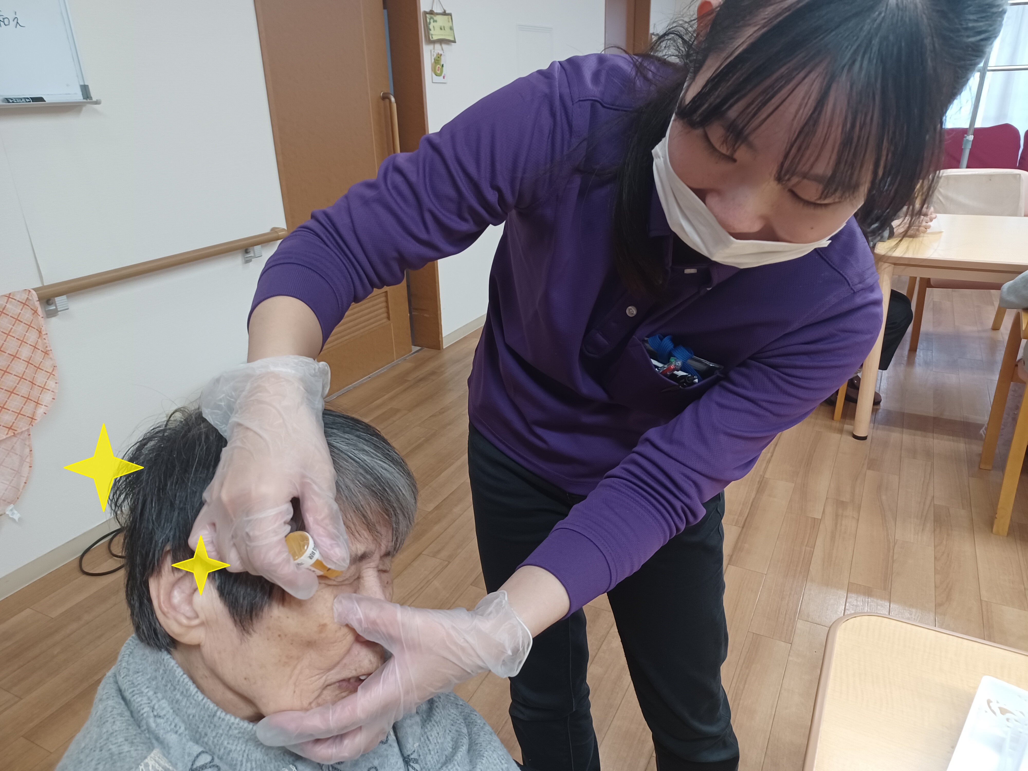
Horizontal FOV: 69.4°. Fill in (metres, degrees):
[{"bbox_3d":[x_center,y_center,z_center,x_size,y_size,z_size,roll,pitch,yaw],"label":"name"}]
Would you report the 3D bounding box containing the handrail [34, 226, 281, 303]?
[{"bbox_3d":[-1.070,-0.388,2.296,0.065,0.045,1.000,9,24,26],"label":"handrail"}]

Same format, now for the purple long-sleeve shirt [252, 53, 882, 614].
[{"bbox_3d":[0.082,-0.012,0.770,0.480,0.560,0.560,21,35,26],"label":"purple long-sleeve shirt"}]

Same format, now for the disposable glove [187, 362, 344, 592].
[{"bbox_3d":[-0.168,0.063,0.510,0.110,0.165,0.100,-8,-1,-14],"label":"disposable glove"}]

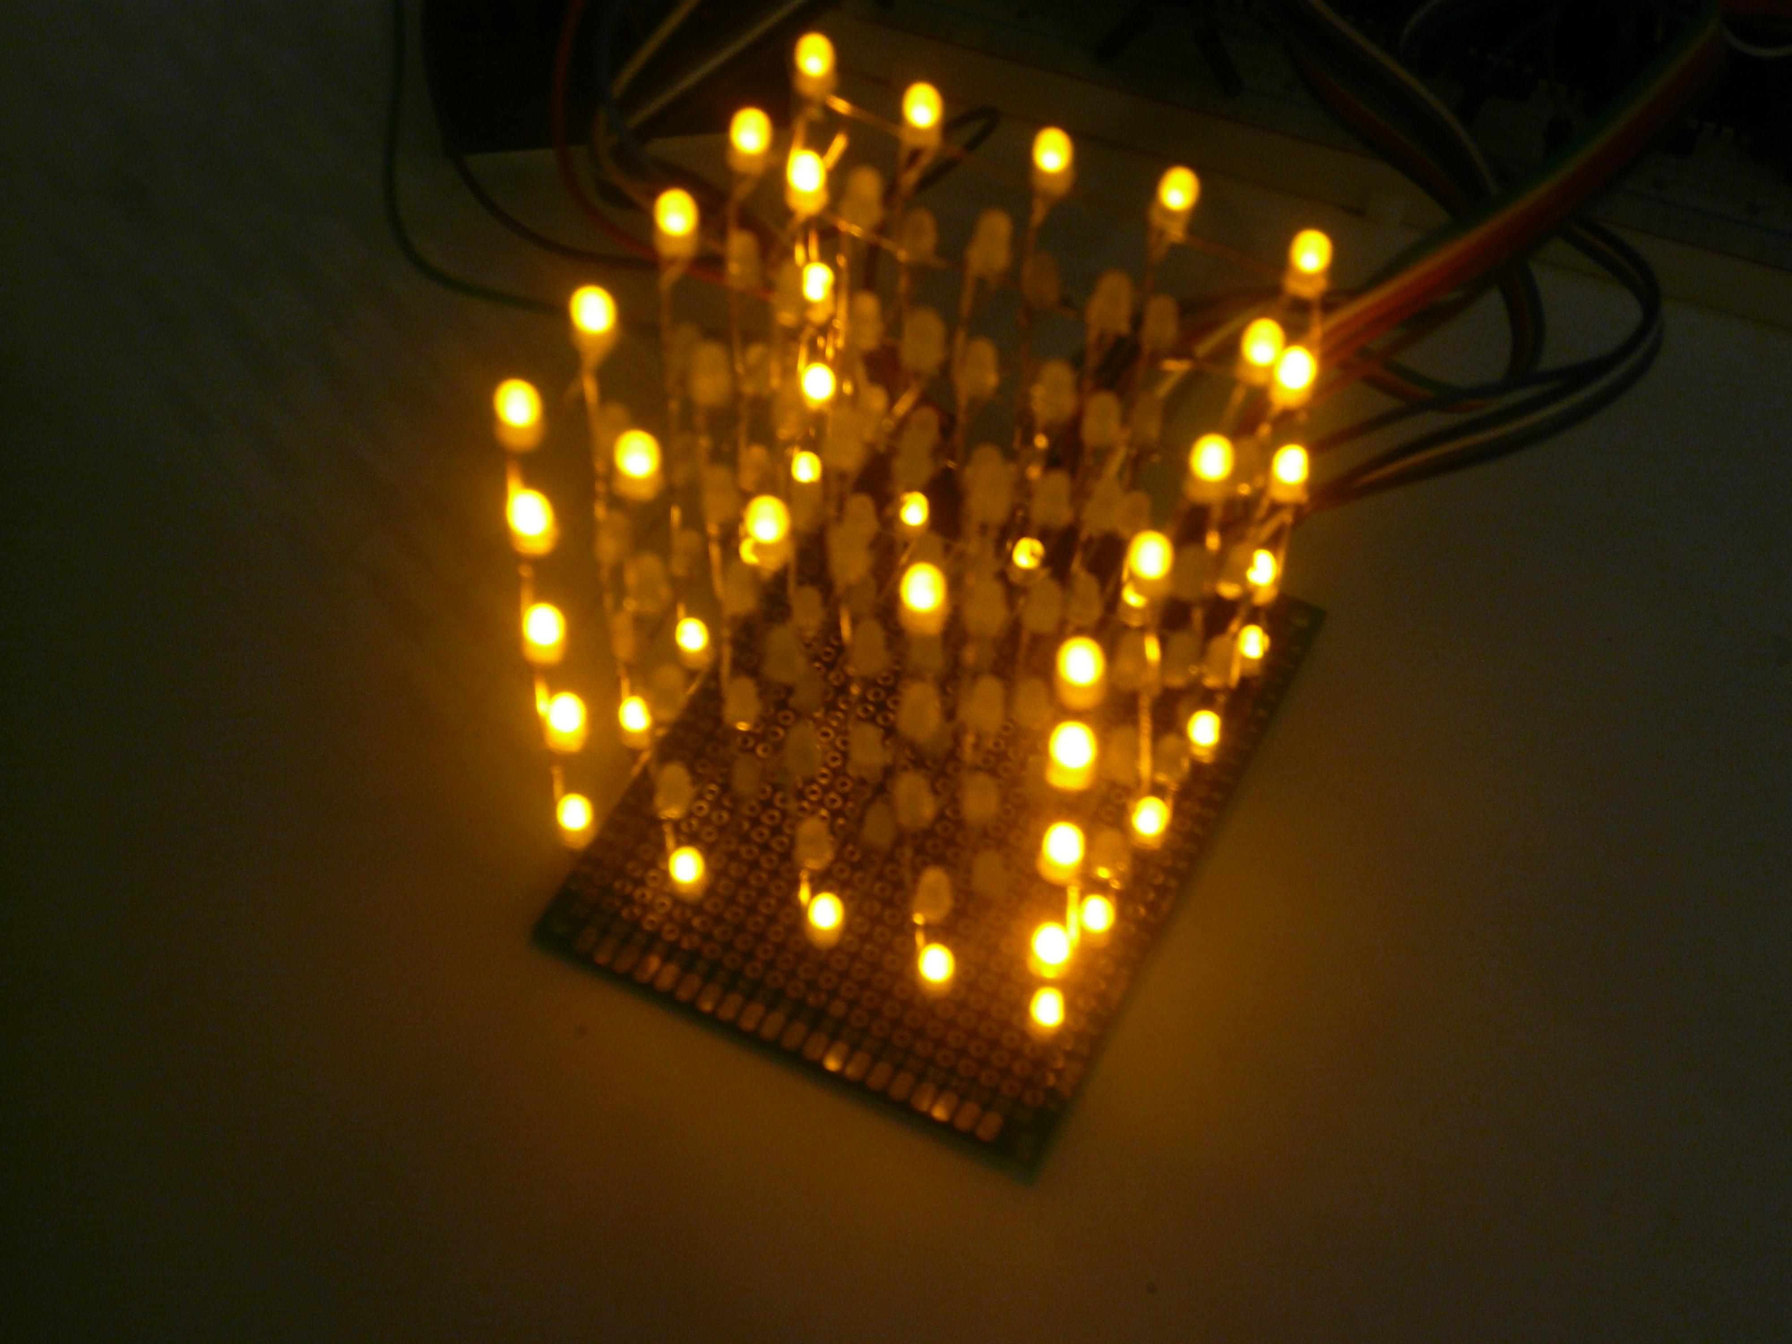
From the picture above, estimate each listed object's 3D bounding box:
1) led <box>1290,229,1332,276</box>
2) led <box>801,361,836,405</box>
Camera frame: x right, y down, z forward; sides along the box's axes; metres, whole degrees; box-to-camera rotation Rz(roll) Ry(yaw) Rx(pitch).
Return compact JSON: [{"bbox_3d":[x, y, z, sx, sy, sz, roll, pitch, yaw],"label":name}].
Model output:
[{"bbox_3d":[0.038,-0.038,0.261,0.004,0.005,0.004,0,55,0],"label":"led"},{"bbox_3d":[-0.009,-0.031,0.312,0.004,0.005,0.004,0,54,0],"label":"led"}]

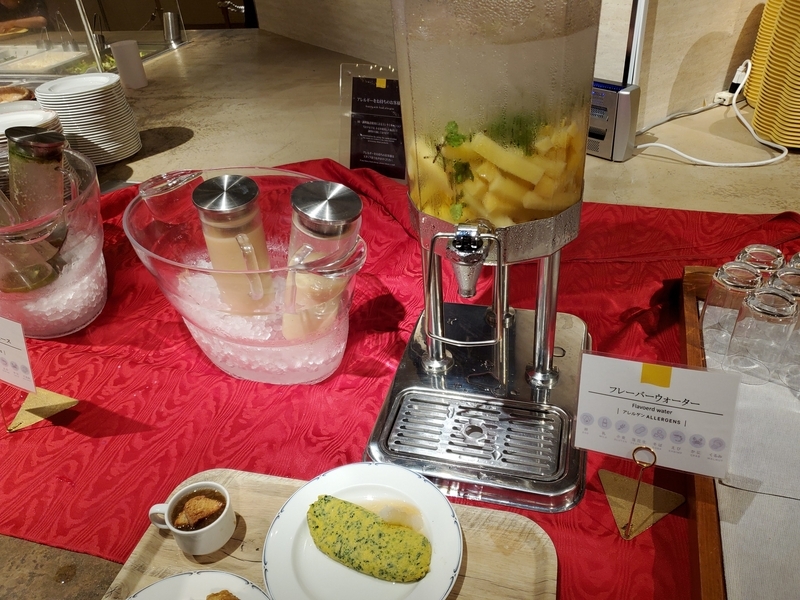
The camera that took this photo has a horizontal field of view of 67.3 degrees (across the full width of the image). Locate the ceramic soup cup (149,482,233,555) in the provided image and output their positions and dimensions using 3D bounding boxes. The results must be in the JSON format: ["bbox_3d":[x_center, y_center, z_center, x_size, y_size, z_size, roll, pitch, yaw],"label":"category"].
[{"bbox_3d":[-0.224,0.236,0.645,0.095,0.048,0.065,5,35,15],"label":"ceramic soup cup"}]

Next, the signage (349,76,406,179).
[{"bbox_3d":[-0.047,-0.393,1.378,0.152,0.213,0.015,14,23,28],"label":"signage"}]

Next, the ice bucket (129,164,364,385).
[{"bbox_3d":[-0.216,-0.035,0.908,0.292,0.220,0.445,-31,41,-34],"label":"ice bucket"}]

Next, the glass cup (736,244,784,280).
[{"bbox_3d":[0.497,-0.013,0.851,0.061,0.112,0.061,5,35,15],"label":"glass cup"}]

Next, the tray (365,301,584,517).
[{"bbox_3d":[0.118,0.117,0.806,0.261,0.027,0.354,5,35,15],"label":"tray"}]

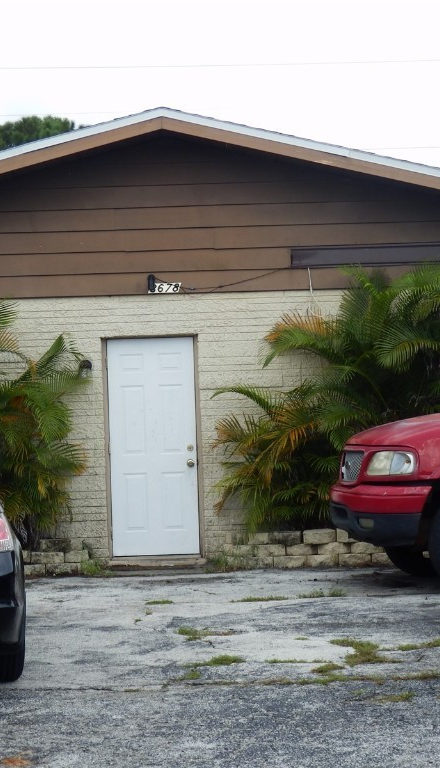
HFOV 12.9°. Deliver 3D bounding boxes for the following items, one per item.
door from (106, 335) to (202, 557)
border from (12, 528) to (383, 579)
[{"bbox_3d":[-0.622,0.591,18.250,0.810,2.030,0.060,-2,-2,-1],"label":"door"},{"bbox_3d":[-0.106,1.554,17.950,3.600,0.360,0.360,-2,-2,-1],"label":"border"}]

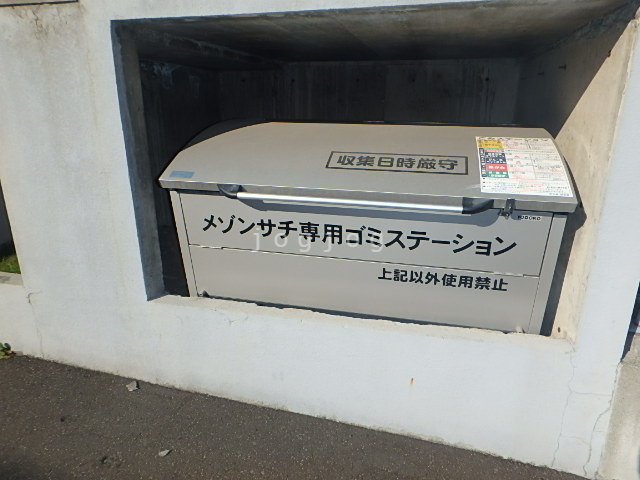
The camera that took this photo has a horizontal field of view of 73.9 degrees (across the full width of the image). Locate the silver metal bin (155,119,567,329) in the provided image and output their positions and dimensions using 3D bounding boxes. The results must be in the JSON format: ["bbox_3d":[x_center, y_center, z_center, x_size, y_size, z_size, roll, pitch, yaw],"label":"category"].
[{"bbox_3d":[0.189,-0.109,2.082,1.660,0.871,0.813,4,18,13],"label":"silver metal bin"}]

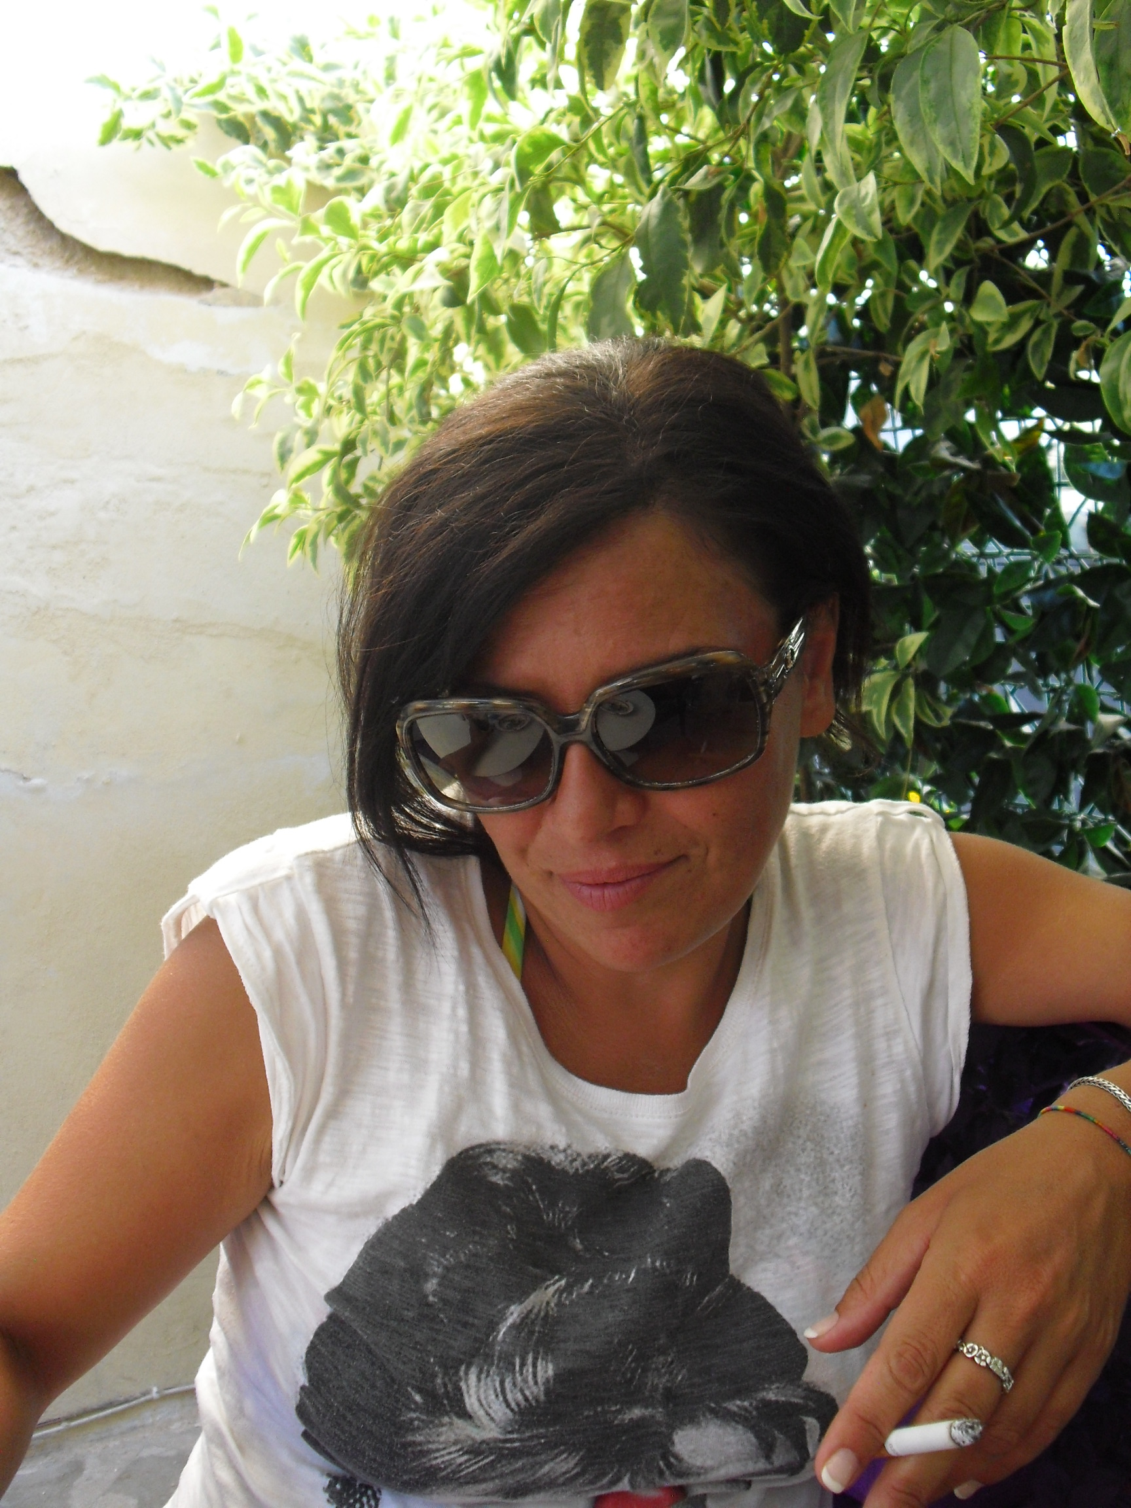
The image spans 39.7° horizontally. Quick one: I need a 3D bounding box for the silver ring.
[{"bbox_3d":[0.137,0.200,0.513,0.020,0.004,0.020,31,-25,23],"label":"silver ring"}]

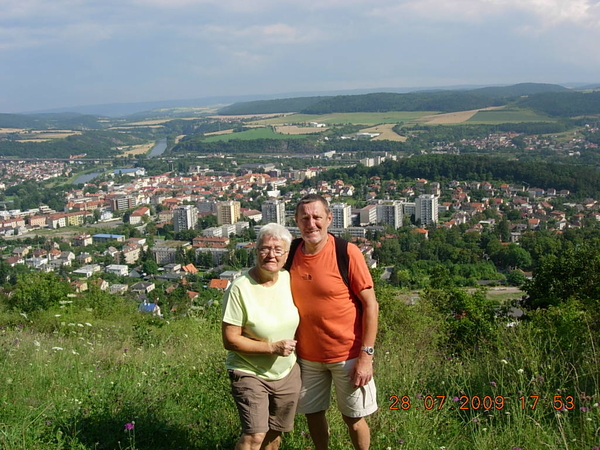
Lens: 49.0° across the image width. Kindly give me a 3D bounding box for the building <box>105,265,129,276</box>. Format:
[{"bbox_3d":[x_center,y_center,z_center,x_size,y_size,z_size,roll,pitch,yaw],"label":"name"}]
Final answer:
[{"bbox_3d":[-150.180,38.630,542.360,13.000,7.500,11.300,0,11,11],"label":"building"}]

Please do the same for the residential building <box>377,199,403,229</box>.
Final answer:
[{"bbox_3d":[93.920,-9.470,690.680,19.500,29.500,20.500,3,12,27],"label":"residential building"}]

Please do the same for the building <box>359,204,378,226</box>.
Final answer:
[{"bbox_3d":[76.600,-9.830,728.700,10.200,17.900,29.000,2,11,24],"label":"building"}]

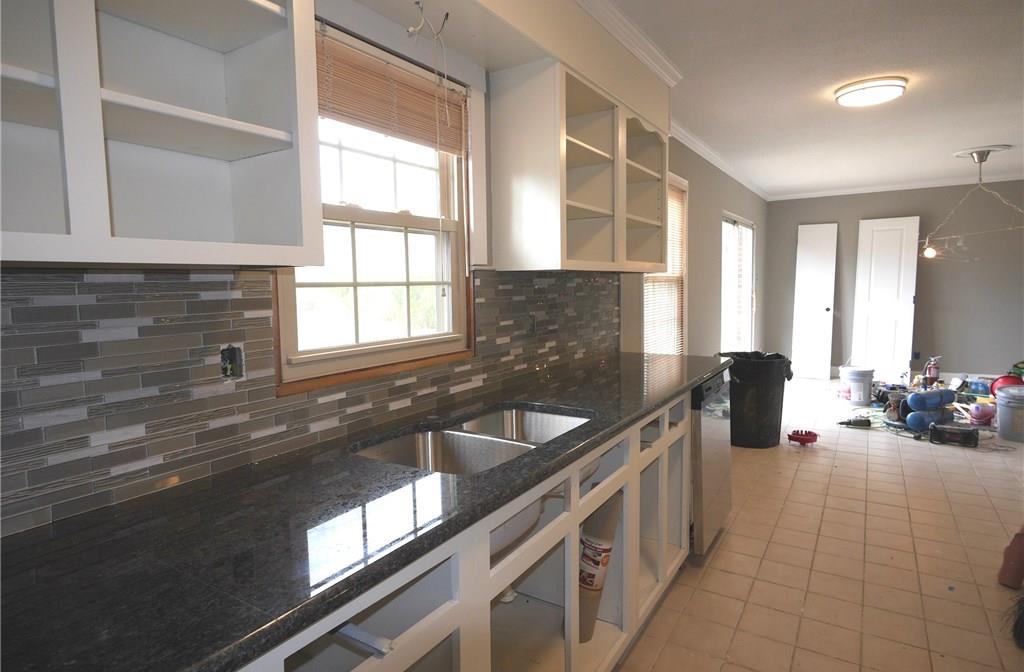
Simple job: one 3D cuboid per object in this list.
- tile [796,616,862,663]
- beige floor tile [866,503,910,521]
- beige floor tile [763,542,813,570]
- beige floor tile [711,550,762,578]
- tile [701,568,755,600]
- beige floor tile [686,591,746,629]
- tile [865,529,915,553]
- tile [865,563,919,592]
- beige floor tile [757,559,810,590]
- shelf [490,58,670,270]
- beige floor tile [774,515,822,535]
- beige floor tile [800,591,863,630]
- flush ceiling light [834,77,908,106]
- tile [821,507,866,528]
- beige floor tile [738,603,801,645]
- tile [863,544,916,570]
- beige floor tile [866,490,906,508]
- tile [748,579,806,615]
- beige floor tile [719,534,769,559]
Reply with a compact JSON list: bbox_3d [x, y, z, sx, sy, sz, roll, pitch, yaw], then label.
[{"bbox_3d":[1.190,1.141,1.996,0.200,0.010,0.200,3,7,32],"label":"tile"},{"bbox_3d":[2.167,1.017,3.077,0.200,0.010,0.200,3,7,32],"label":"beige floor tile"},{"bbox_3d":[1.374,1.091,2.639,0.200,0.010,0.200,1,6,34],"label":"beige floor tile"},{"bbox_3d":[1.088,1.105,2.584,0.200,0.010,0.200,1,6,34],"label":"beige floor tile"},{"bbox_3d":[0.953,1.108,2.370,0.202,0.010,0.202,2,6,34],"label":"tile"},{"bbox_3d":[0.839,1.127,2.195,0.200,0.010,0.200,3,7,32],"label":"beige floor tile"},{"bbox_3d":[1.946,1.057,2.745,0.200,0.010,0.200,3,7,34],"label":"tile"},{"bbox_3d":[1.707,1.088,2.394,0.202,0.010,0.202,2,6,34],"label":"tile"},{"bbox_3d":[1.250,1.100,2.444,0.200,0.010,0.200,3,7,34],"label":"beige floor tile"},{"bbox_3d":[0.405,-0.697,2.590,0.310,0.765,1.276,1,6,34],"label":"shelf"},{"bbox_3d":[1.589,1.045,2.946,0.202,0.010,0.202,2,6,34],"label":"beige floor tile"},{"bbox_3d":[1.314,1.133,2.184,0.200,0.010,0.200,1,6,34],"label":"beige floor tile"},{"bbox_3d":[2.079,-1.403,3.089,0.360,0.072,0.360,3,7,34],"label":"flush ceiling light"},{"bbox_3d":[1.883,1.030,3.014,0.200,0.010,0.200,3,7,34],"label":"tile"},{"bbox_3d":[1.016,1.134,2.098,0.200,0.010,0.200,3,7,32],"label":"beige floor tile"},{"bbox_3d":[1.824,1.073,2.573,0.200,0.010,0.200,3,7,32],"label":"tile"},{"bbox_3d":[2.291,1.005,3.256,0.200,0.010,0.200,1,6,34],"label":"beige floor tile"},{"bbox_3d":[1.144,1.129,2.299,0.200,0.010,0.200,1,6,34],"label":"tile"},{"bbox_3d":[1.184,1.074,2.717,0.202,0.010,0.202,2,6,34],"label":"beige floor tile"}]

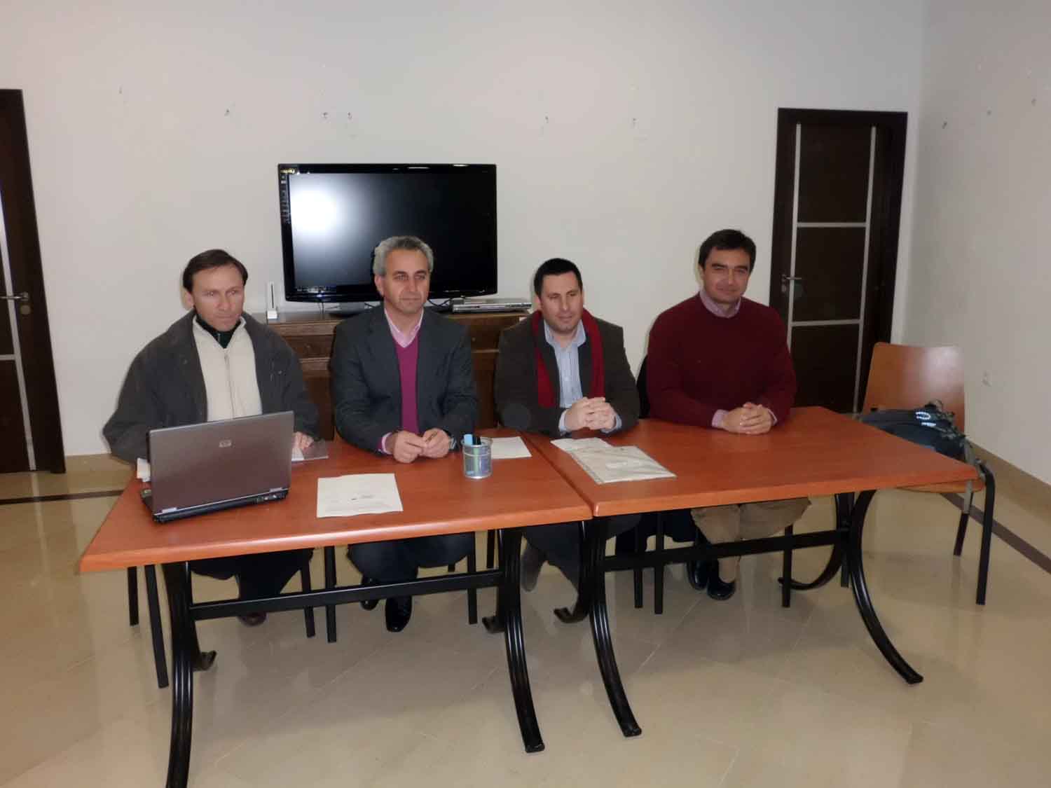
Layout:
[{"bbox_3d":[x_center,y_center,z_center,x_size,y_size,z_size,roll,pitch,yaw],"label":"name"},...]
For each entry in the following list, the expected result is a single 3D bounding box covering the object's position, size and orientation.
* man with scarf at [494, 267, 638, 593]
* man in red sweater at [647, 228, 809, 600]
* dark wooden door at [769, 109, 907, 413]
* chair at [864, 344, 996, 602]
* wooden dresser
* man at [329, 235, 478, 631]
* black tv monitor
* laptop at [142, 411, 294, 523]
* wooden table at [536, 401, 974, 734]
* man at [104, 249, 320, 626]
[{"bbox_3d":[0.137,0.153,2.882,0.520,1.275,0.580,-3,11,-10],"label":"man with scarf"},{"bbox_3d":[0.721,0.090,2.932,0.560,1.365,0.620,-2,11,-4],"label":"man in red sweater"},{"bbox_3d":[2.172,-0.874,5.584,0.970,2.146,0.120,-3,11,-13],"label":"dark wooden door"},{"bbox_3d":[1.544,0.285,3.156,0.490,0.875,0.550,3,12,19],"label":"chair"},{"bbox_3d":[-0.749,-0.006,4.693,1.473,0.923,0.480,-3,11,-13],"label":"wooden dresser"},{"bbox_3d":[-0.408,0.156,2.698,0.500,1.355,0.620,-3,11,-13],"label":"man"},{"bbox_3d":[-0.760,-0.903,4.498,1.199,0.778,0.140,-4,11,-15],"label":"black tv monitor"},{"bbox_3d":[-0.826,0.156,2.068,0.335,0.245,0.265,-8,13,-34],"label":"laptop"},{"bbox_3d":[0.650,0.512,2.561,1.165,0.680,0.770,-3,11,-14],"label":"wooden table"},{"bbox_3d":[-0.977,0.203,2.583,0.640,1.320,0.640,-6,12,-27],"label":"man"}]

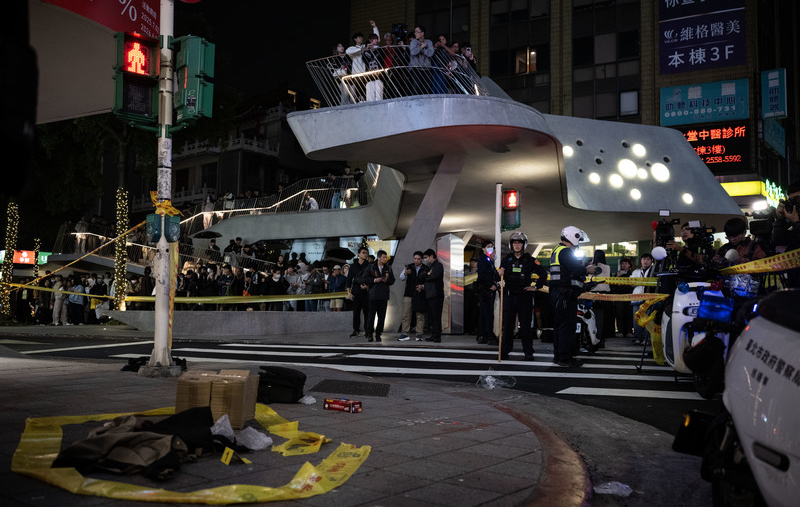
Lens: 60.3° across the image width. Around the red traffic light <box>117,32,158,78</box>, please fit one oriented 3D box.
[{"bbox_3d":[-2.325,-1.763,6.100,0.320,0.350,0.210,2,-3,-37],"label":"red traffic light"}]

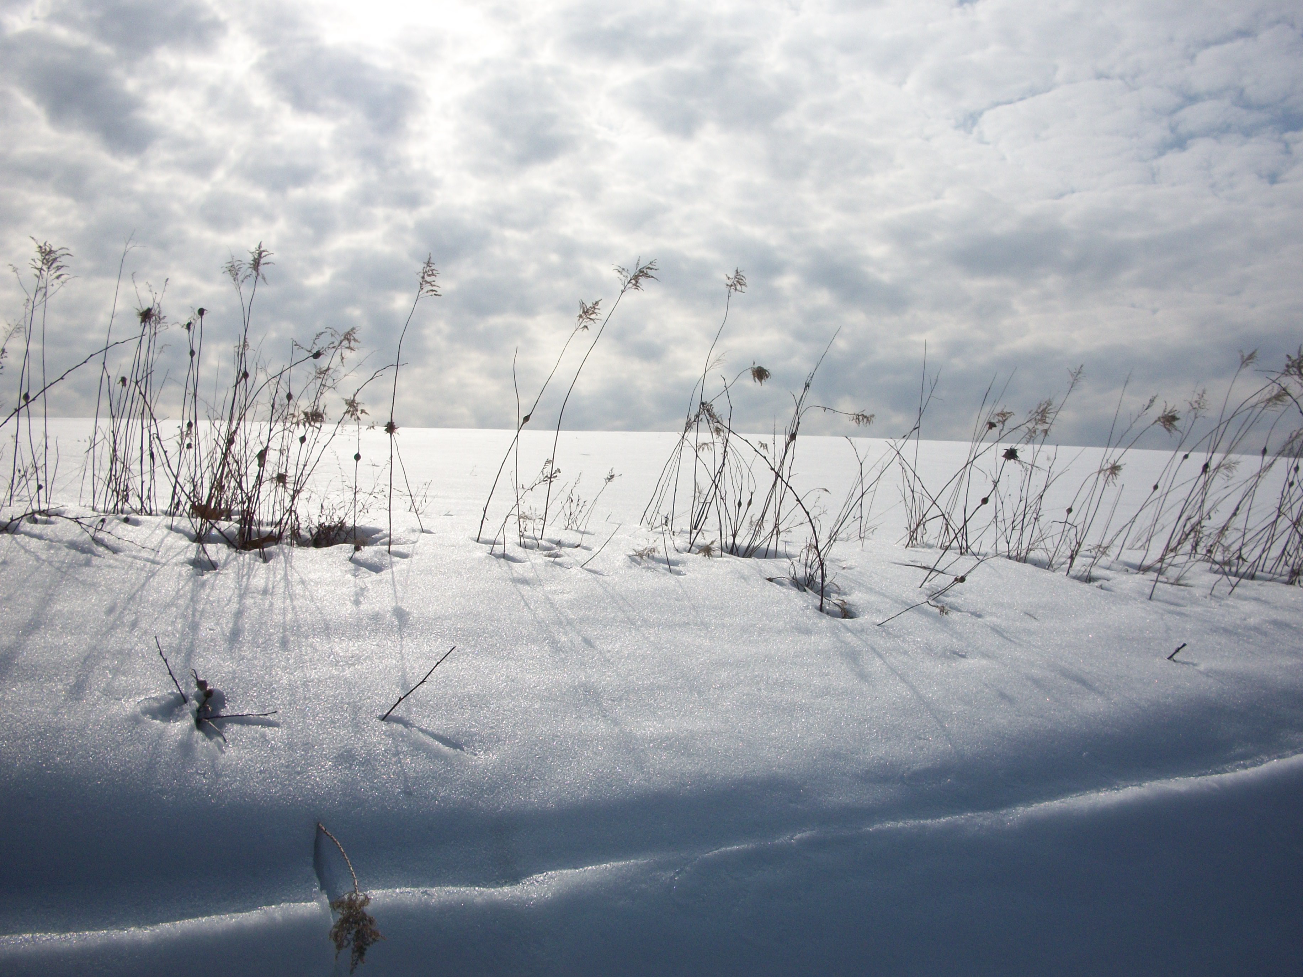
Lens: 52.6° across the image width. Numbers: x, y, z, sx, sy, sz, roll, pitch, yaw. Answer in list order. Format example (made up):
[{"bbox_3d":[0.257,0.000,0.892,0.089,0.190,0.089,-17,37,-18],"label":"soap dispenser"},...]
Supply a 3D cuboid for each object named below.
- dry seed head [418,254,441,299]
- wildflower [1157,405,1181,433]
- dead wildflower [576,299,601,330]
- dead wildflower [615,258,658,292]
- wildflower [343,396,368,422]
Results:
[{"bbox_3d":[-0.657,-0.628,3.900,0.063,0.127,0.065,1,1,0],"label":"dry seed head"},{"bbox_3d":[1.649,-0.222,4.200,0.075,0.091,0.070,1,1,0],"label":"wildflower"},{"bbox_3d":[-0.193,-0.535,4.050,0.075,0.091,0.070,1,1,0],"label":"dead wildflower"},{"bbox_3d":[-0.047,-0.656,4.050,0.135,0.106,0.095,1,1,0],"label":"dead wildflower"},{"bbox_3d":[-0.899,-0.241,4.000,0.077,0.077,0.070,1,1,0],"label":"wildflower"}]

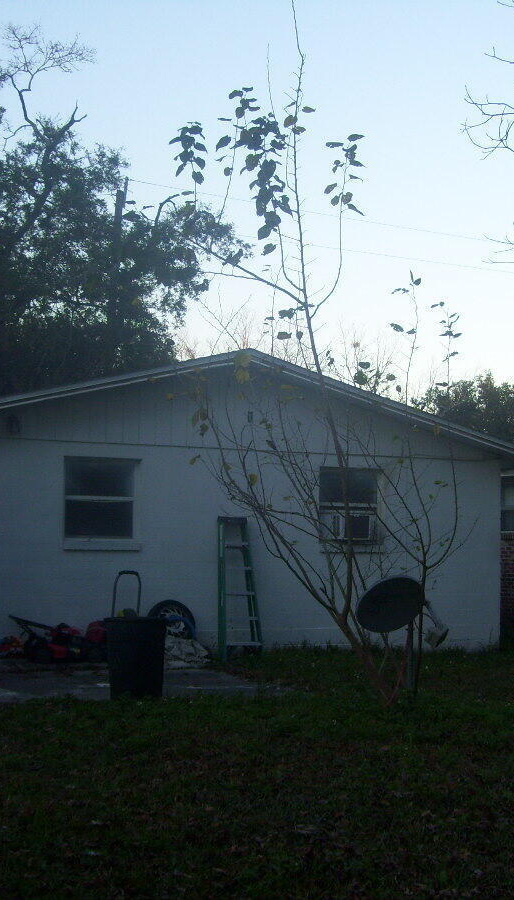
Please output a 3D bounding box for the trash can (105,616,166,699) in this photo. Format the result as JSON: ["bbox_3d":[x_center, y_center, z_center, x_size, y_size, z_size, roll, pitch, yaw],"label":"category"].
[{"bbox_3d":[-1.105,1.892,11.424,0.550,0.710,0.550,1,-4,0],"label":"trash can"}]

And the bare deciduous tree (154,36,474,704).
[{"bbox_3d":[0.525,-0.885,11.178,2.729,6.250,2.300,1,-4,0],"label":"bare deciduous tree"}]

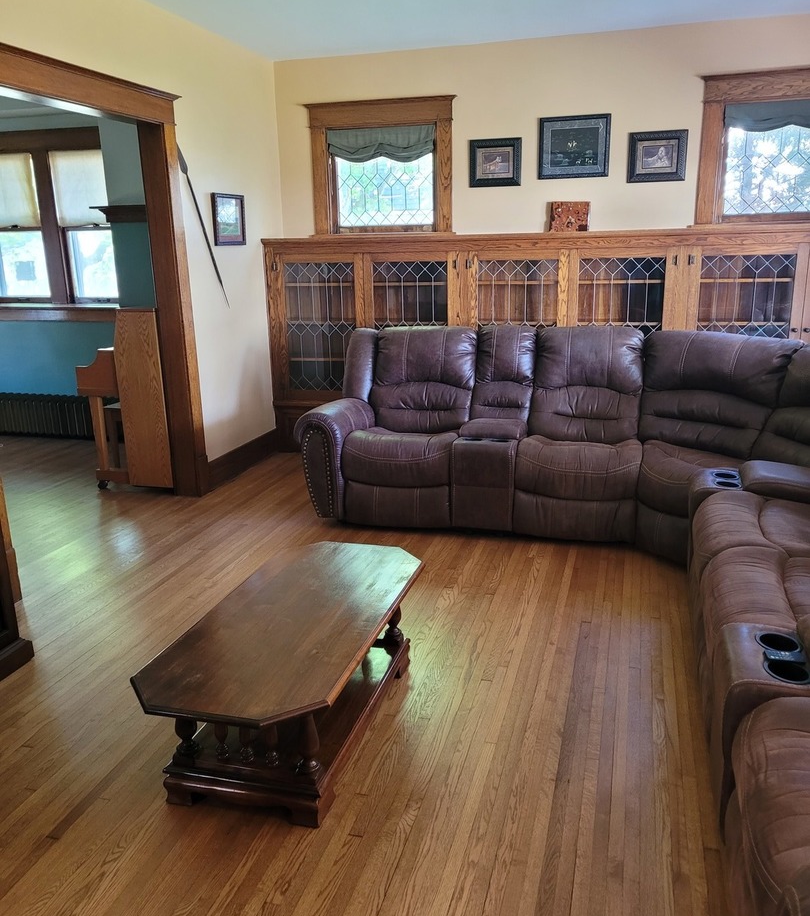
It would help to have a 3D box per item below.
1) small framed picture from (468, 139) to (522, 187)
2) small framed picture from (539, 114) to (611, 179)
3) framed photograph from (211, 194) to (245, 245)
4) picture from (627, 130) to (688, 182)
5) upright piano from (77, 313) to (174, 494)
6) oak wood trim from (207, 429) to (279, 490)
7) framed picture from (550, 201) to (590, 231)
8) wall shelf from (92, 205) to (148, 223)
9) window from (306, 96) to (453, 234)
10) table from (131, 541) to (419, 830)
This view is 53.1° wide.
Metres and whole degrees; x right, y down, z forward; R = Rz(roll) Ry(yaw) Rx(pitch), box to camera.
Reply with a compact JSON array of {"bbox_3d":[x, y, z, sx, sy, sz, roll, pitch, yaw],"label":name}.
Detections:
[{"bbox_3d":[0.609,-1.972,5.427,0.346,0.302,0.030,3,16,16],"label":"small framed picture"},{"bbox_3d":[1.100,-2.017,5.271,0.450,0.378,0.030,3,16,16],"label":"small framed picture"},{"bbox_3d":[-1.113,-1.512,5.163,0.025,0.310,0.390,3,16,16],"label":"framed photograph"},{"bbox_3d":[1.603,-1.913,5.153,0.353,0.302,0.030,3,16,16],"label":"picture"},{"bbox_3d":[-1.545,-0.525,5.641,0.620,1.140,1.440,3,16,16],"label":"upright piano"},{"bbox_3d":[-1.094,-0.010,5.510,0.023,0.190,0.980,3,16,16],"label":"oak wood trim"},{"bbox_3d":[1.075,-1.569,5.289,0.250,0.190,0.025,3,8,16],"label":"framed picture"},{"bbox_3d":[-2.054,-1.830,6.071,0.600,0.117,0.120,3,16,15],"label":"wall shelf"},{"bbox_3d":[-0.165,-2.011,5.632,1.070,0.875,0.080,3,16,16],"label":"window"},{"bbox_3d":[-0.323,0.657,2.554,0.555,0.388,1.165,3,16,16],"label":"table"}]

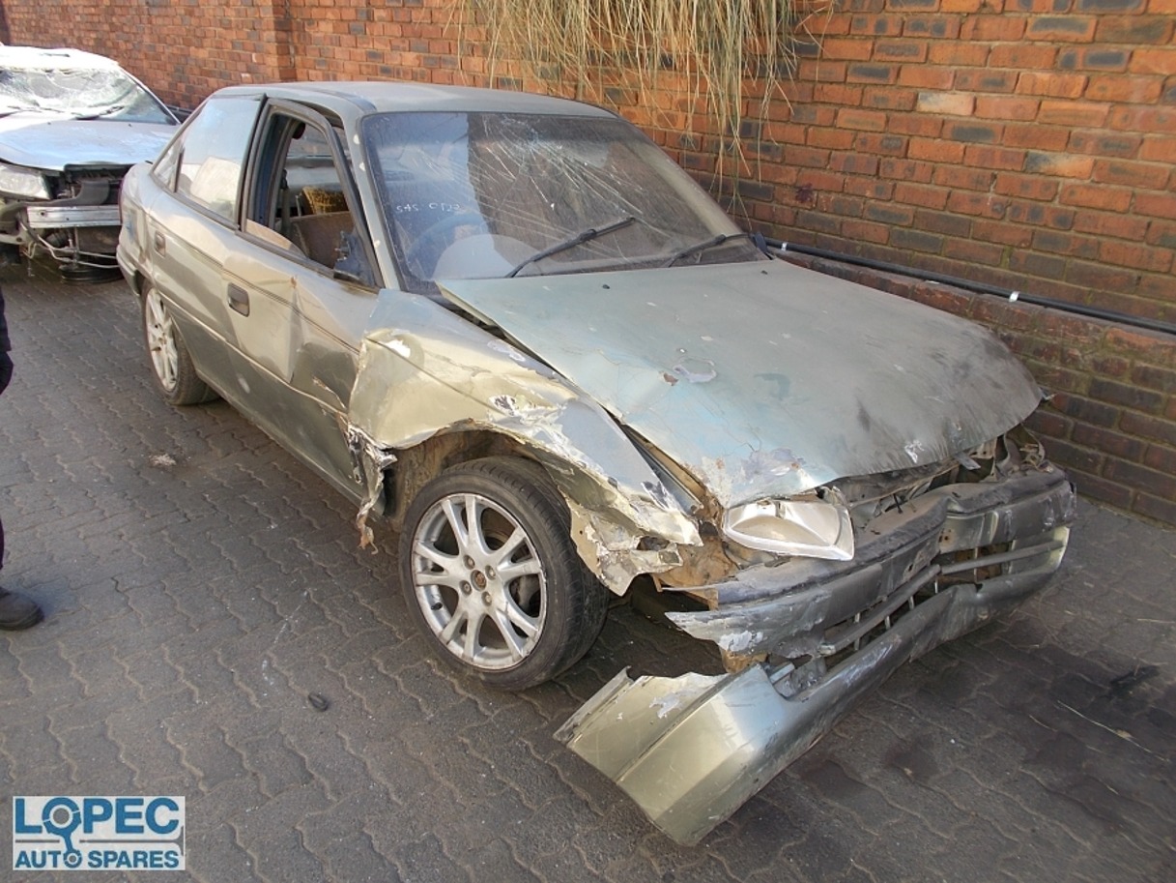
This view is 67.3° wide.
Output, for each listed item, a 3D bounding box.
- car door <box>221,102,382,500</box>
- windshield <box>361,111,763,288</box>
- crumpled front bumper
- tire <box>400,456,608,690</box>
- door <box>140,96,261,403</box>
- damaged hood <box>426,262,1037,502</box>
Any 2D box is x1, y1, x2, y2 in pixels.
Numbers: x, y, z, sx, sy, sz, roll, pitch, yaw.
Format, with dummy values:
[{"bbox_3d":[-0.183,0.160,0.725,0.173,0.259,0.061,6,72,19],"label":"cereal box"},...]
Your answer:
[{"bbox_3d":[-0.852,-0.476,2.769,0.250,1.080,1.100,-14,27,-38],"label":"car door"},{"bbox_3d":[-0.087,-0.827,2.878,1.430,0.150,0.760,-14,60,-38],"label":"windshield"},{"bbox_3d":[0.688,0.398,2.249,1.600,0.460,0.510,-18,30,-36],"label":"crumpled front bumper"},{"bbox_3d":[-0.222,0.322,2.248,0.585,0.580,0.205,19,26,33],"label":"tire"},{"bbox_3d":[-1.477,-0.788,3.456,0.250,1.080,0.980,-14,27,-38],"label":"door"},{"bbox_3d":[0.485,-0.268,2.332,1.370,0.170,1.080,-14,40,-38],"label":"damaged hood"}]

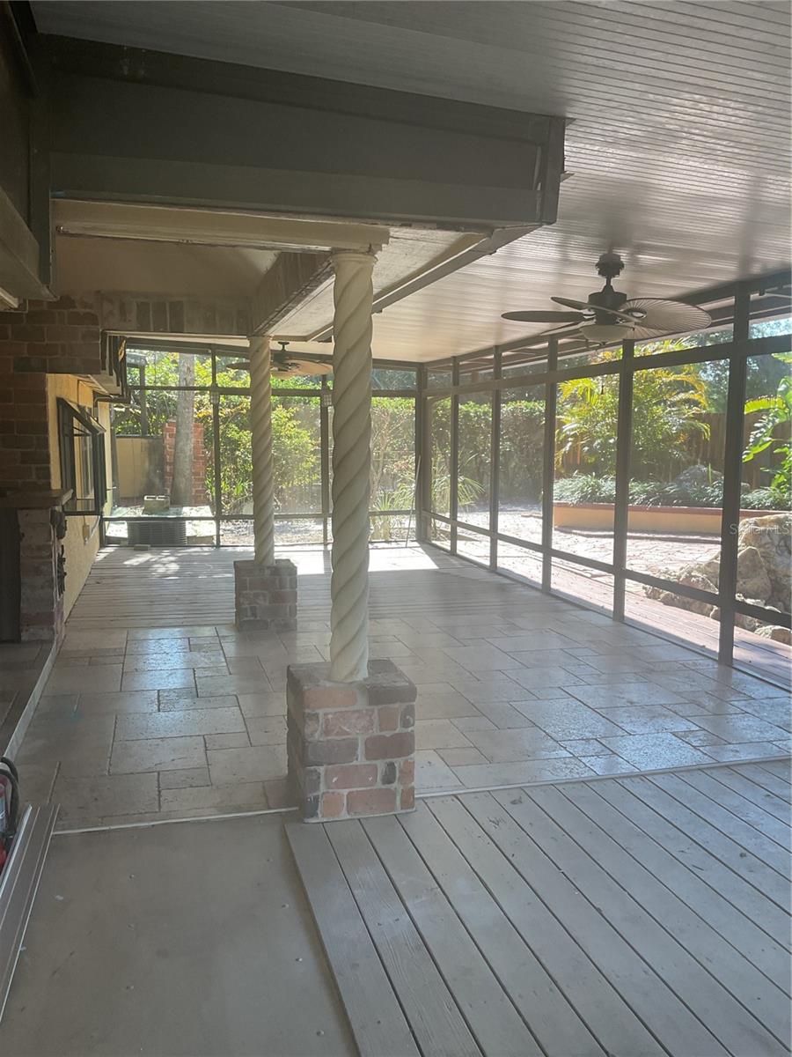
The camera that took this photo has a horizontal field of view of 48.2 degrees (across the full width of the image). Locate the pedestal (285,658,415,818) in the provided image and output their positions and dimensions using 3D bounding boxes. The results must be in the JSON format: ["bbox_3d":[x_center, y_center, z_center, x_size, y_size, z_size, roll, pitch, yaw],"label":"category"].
[{"bbox_3d":[-0.183,0.844,3.603,0.440,0.526,0.396,-1,6,-15],"label":"pedestal"}]

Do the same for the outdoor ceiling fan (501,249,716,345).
[{"bbox_3d":[1.210,-1.310,5.066,1.190,0.506,1.190,-1,6,-15],"label":"outdoor ceiling fan"}]

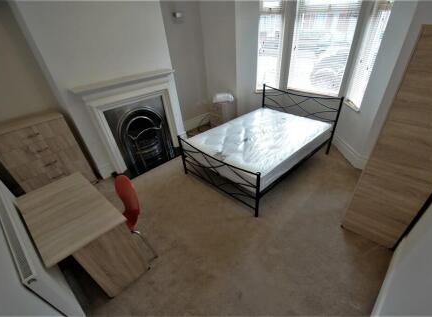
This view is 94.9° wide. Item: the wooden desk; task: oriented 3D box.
[{"bbox_3d":[-1.213,0.700,1.824,1.026,0.689,0.504,22,40,36],"label":"wooden desk"}]

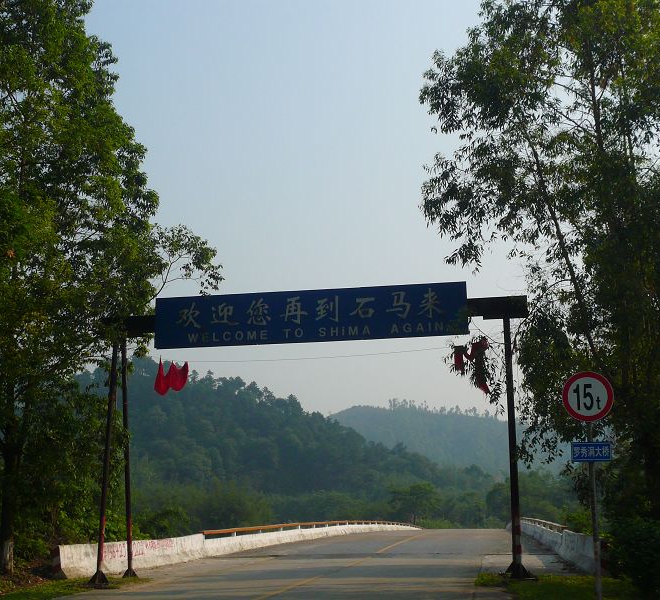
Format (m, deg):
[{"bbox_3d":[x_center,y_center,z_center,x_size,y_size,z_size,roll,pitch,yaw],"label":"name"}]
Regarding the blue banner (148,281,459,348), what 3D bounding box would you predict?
[{"bbox_3d":[-0.467,0.365,23.261,6.908,1.128,0.150,-3,-11,9],"label":"blue banner"}]

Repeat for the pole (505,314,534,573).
[{"bbox_3d":[3.759,2.908,21.717,0.407,5.365,0.407,-3,-19,9],"label":"pole"}]

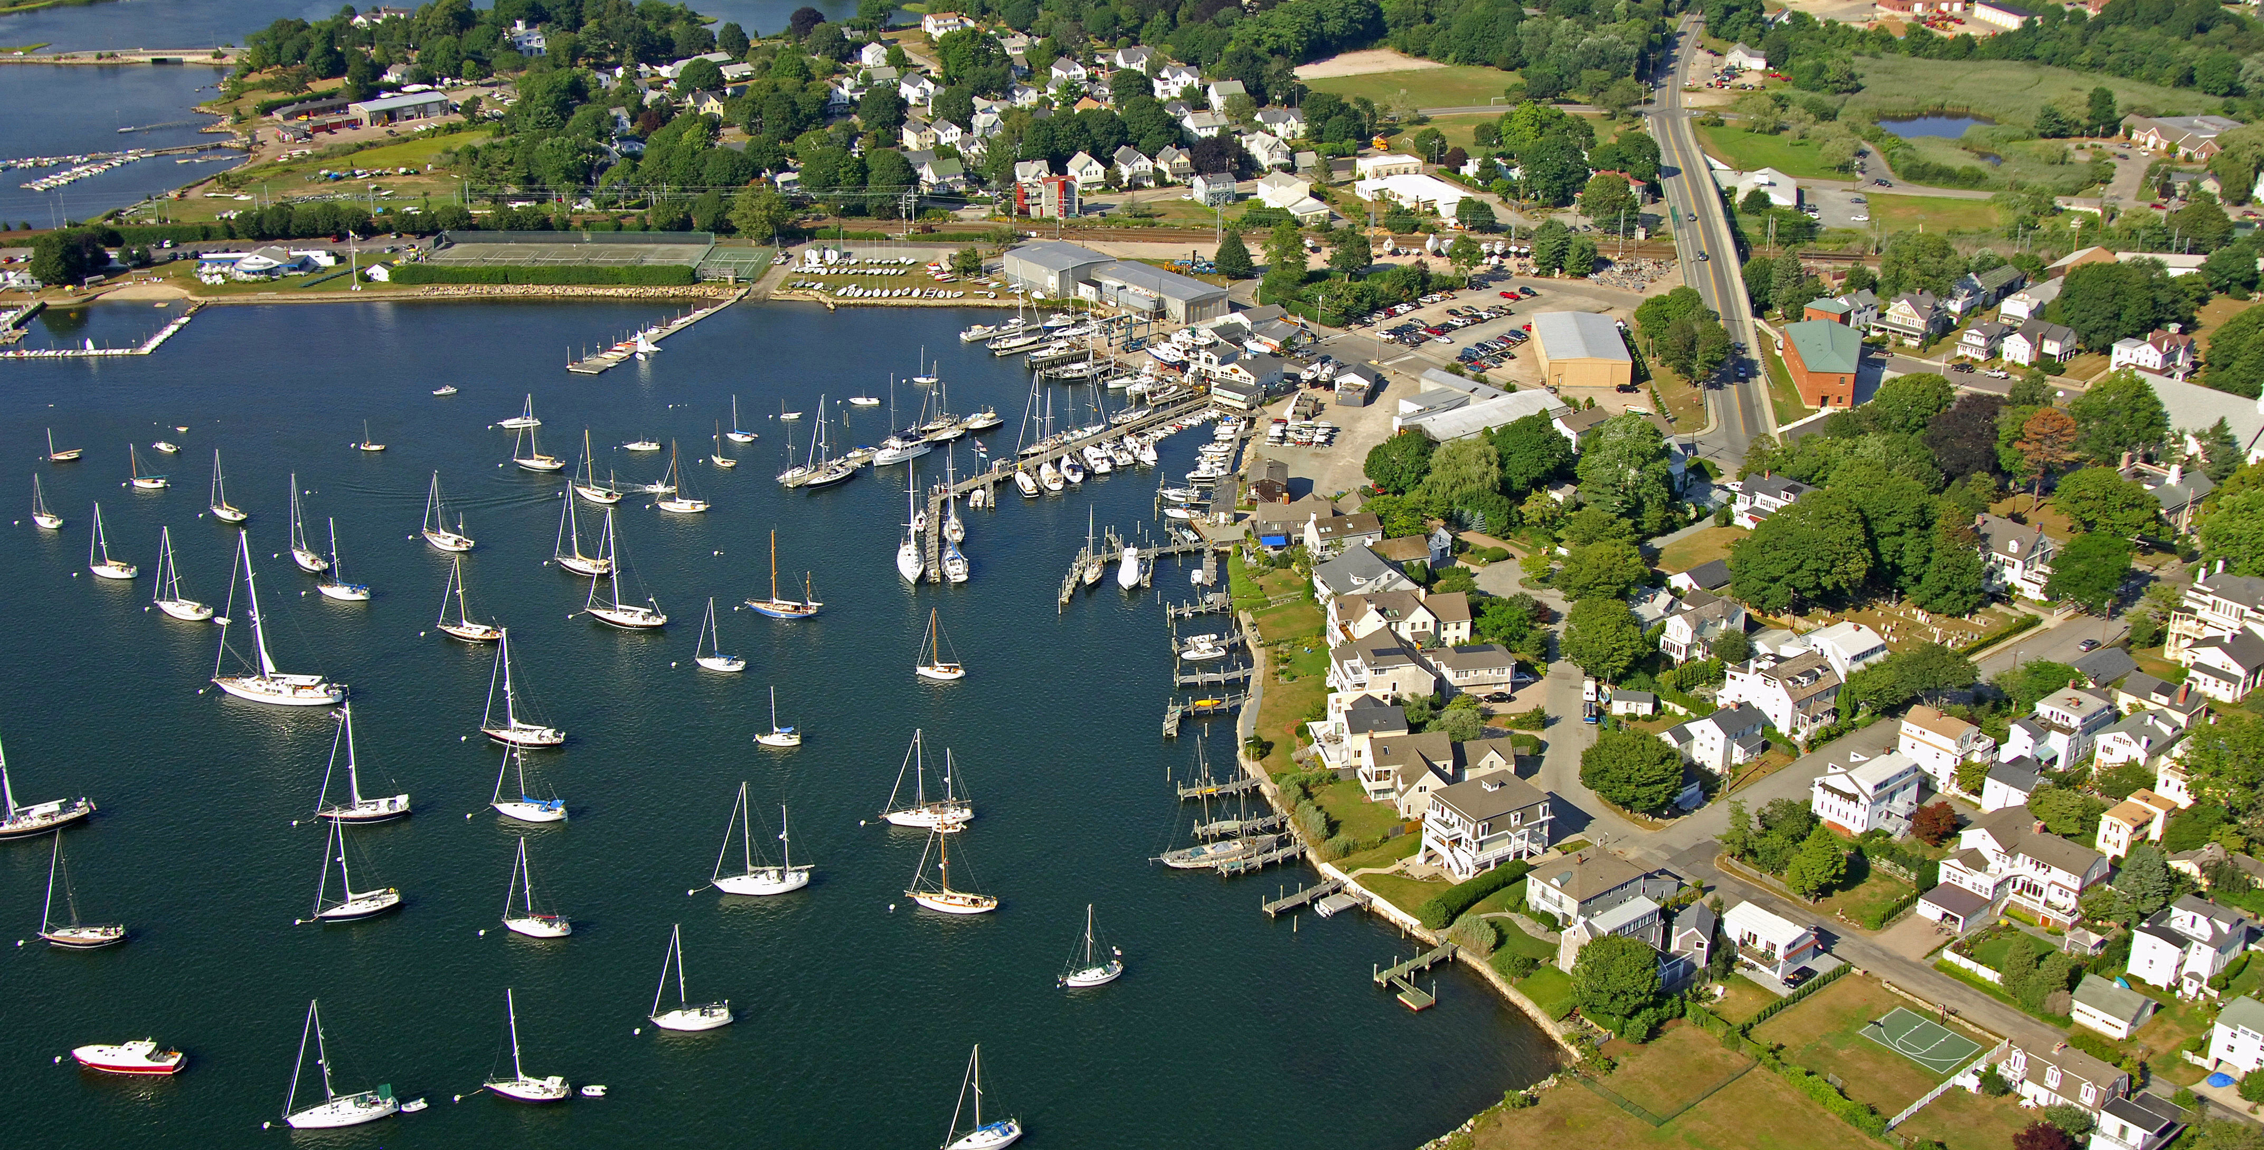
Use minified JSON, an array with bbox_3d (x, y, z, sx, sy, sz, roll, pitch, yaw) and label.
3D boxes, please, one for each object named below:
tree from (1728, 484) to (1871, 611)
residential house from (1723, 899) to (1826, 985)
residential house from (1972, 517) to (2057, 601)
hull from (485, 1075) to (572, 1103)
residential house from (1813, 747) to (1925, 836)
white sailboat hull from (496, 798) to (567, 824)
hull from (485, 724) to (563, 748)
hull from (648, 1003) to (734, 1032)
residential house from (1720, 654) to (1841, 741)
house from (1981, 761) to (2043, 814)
[{"bbox_3d":[119.890,-2.730,407.540,24.500,20.000,24.500,0,23,0],"label":"tree"},{"bbox_3d":[83.135,46.784,293.669,7.810,5.910,9.490,-17,28,-35],"label":"residential house"},{"bbox_3d":[156.650,-3.870,399.610,9.800,10.600,15.800,-17,28,-36],"label":"residential house"},{"bbox_3d":[-72.630,61.830,271.770,10.660,2.300,3.400,2,23,8],"label":"hull"},{"bbox_3d":[105.060,30.050,322.900,12.000,8.800,9.600,-18,28,-35],"label":"residential house"},{"bbox_3d":[-89.880,35.120,337.810,11.200,1.900,3.800,3,23,9],"label":"white sailboat hull"},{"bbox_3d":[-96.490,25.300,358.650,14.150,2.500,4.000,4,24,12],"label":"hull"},{"bbox_3d":[-54.690,54.970,281.380,10.000,1.900,3.200,-3,23,-6],"label":"hull"},{"bbox_3d":[102.390,17.560,351.810,11.500,9.400,15.200,-16,27,-34],"label":"residential house"},{"bbox_3d":[133.940,32.590,341.900,6.200,7.100,7.200,-20,30,-38],"label":"house"}]

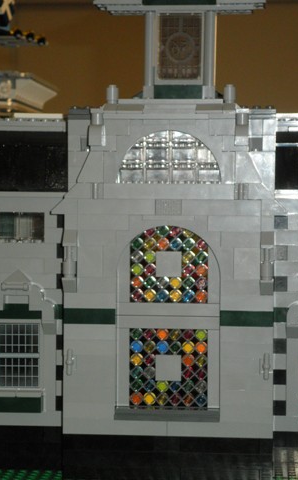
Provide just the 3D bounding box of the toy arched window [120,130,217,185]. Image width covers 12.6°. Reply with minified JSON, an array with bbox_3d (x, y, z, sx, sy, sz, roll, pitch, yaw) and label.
[{"bbox_3d":[0.013,-0.051,0.822,0.064,0.032,0.008,1,3,6],"label":"toy arched window"}]

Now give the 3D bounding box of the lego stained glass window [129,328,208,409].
[{"bbox_3d":[0.012,0.078,0.828,0.048,0.049,0.007,1,3,6],"label":"lego stained glass window"}]

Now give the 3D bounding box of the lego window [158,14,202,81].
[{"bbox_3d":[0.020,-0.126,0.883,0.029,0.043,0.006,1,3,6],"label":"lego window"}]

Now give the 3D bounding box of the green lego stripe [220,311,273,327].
[{"bbox_3d":[0.059,0.047,0.815,0.032,0.010,0.008,1,3,6],"label":"green lego stripe"}]

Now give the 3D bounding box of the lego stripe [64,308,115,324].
[{"bbox_3d":[-0.036,0.047,0.824,0.032,0.010,0.008,1,3,6],"label":"lego stripe"}]

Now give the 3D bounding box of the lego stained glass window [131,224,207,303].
[{"bbox_3d":[0.012,0.014,0.824,0.048,0.047,0.007,1,3,6],"label":"lego stained glass window"}]

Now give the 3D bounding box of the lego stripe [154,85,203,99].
[{"bbox_3d":[0.020,-0.097,0.886,0.032,0.009,0.008,1,3,6],"label":"lego stripe"}]

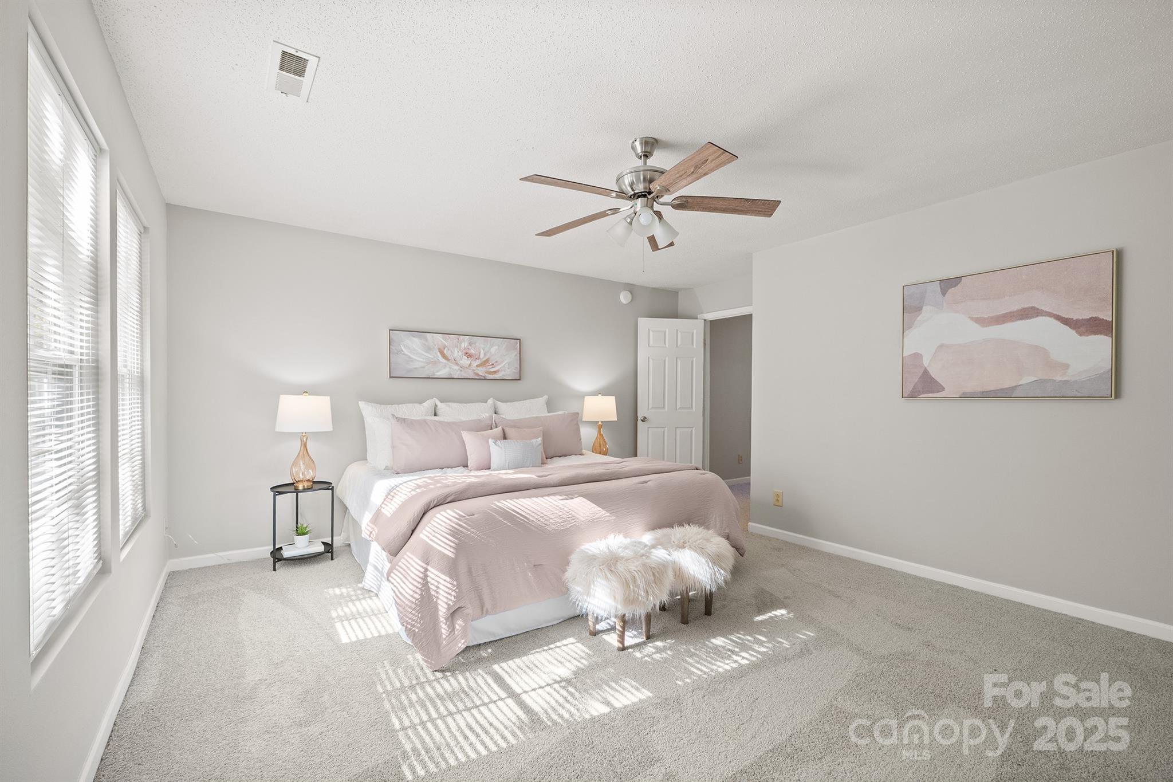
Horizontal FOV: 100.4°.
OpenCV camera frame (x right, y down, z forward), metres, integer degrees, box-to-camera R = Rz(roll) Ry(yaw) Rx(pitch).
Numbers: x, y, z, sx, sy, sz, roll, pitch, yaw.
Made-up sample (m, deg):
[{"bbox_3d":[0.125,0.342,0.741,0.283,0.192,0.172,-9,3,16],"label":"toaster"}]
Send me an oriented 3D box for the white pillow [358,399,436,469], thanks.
[{"bbox_3d":[-1.509,0.339,3.932,0.600,0.540,0.180,0,-15,-36],"label":"white pillow"}]

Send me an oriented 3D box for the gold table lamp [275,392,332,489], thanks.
[{"bbox_3d":[-2.018,0.348,3.491,0.352,0.684,0.352,0,0,-36],"label":"gold table lamp"}]

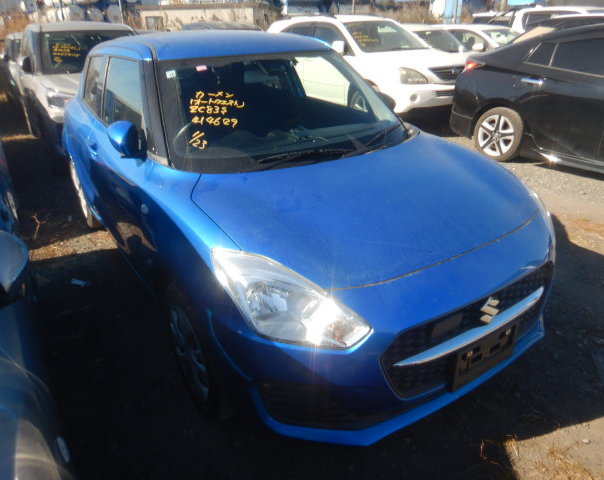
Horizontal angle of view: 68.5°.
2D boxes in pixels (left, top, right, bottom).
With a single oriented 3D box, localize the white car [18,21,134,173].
[{"bbox_3d":[-3.031,-2.316,6.576,1.695,1.620,3.995,-16,30,-28],"label":"white car"}]

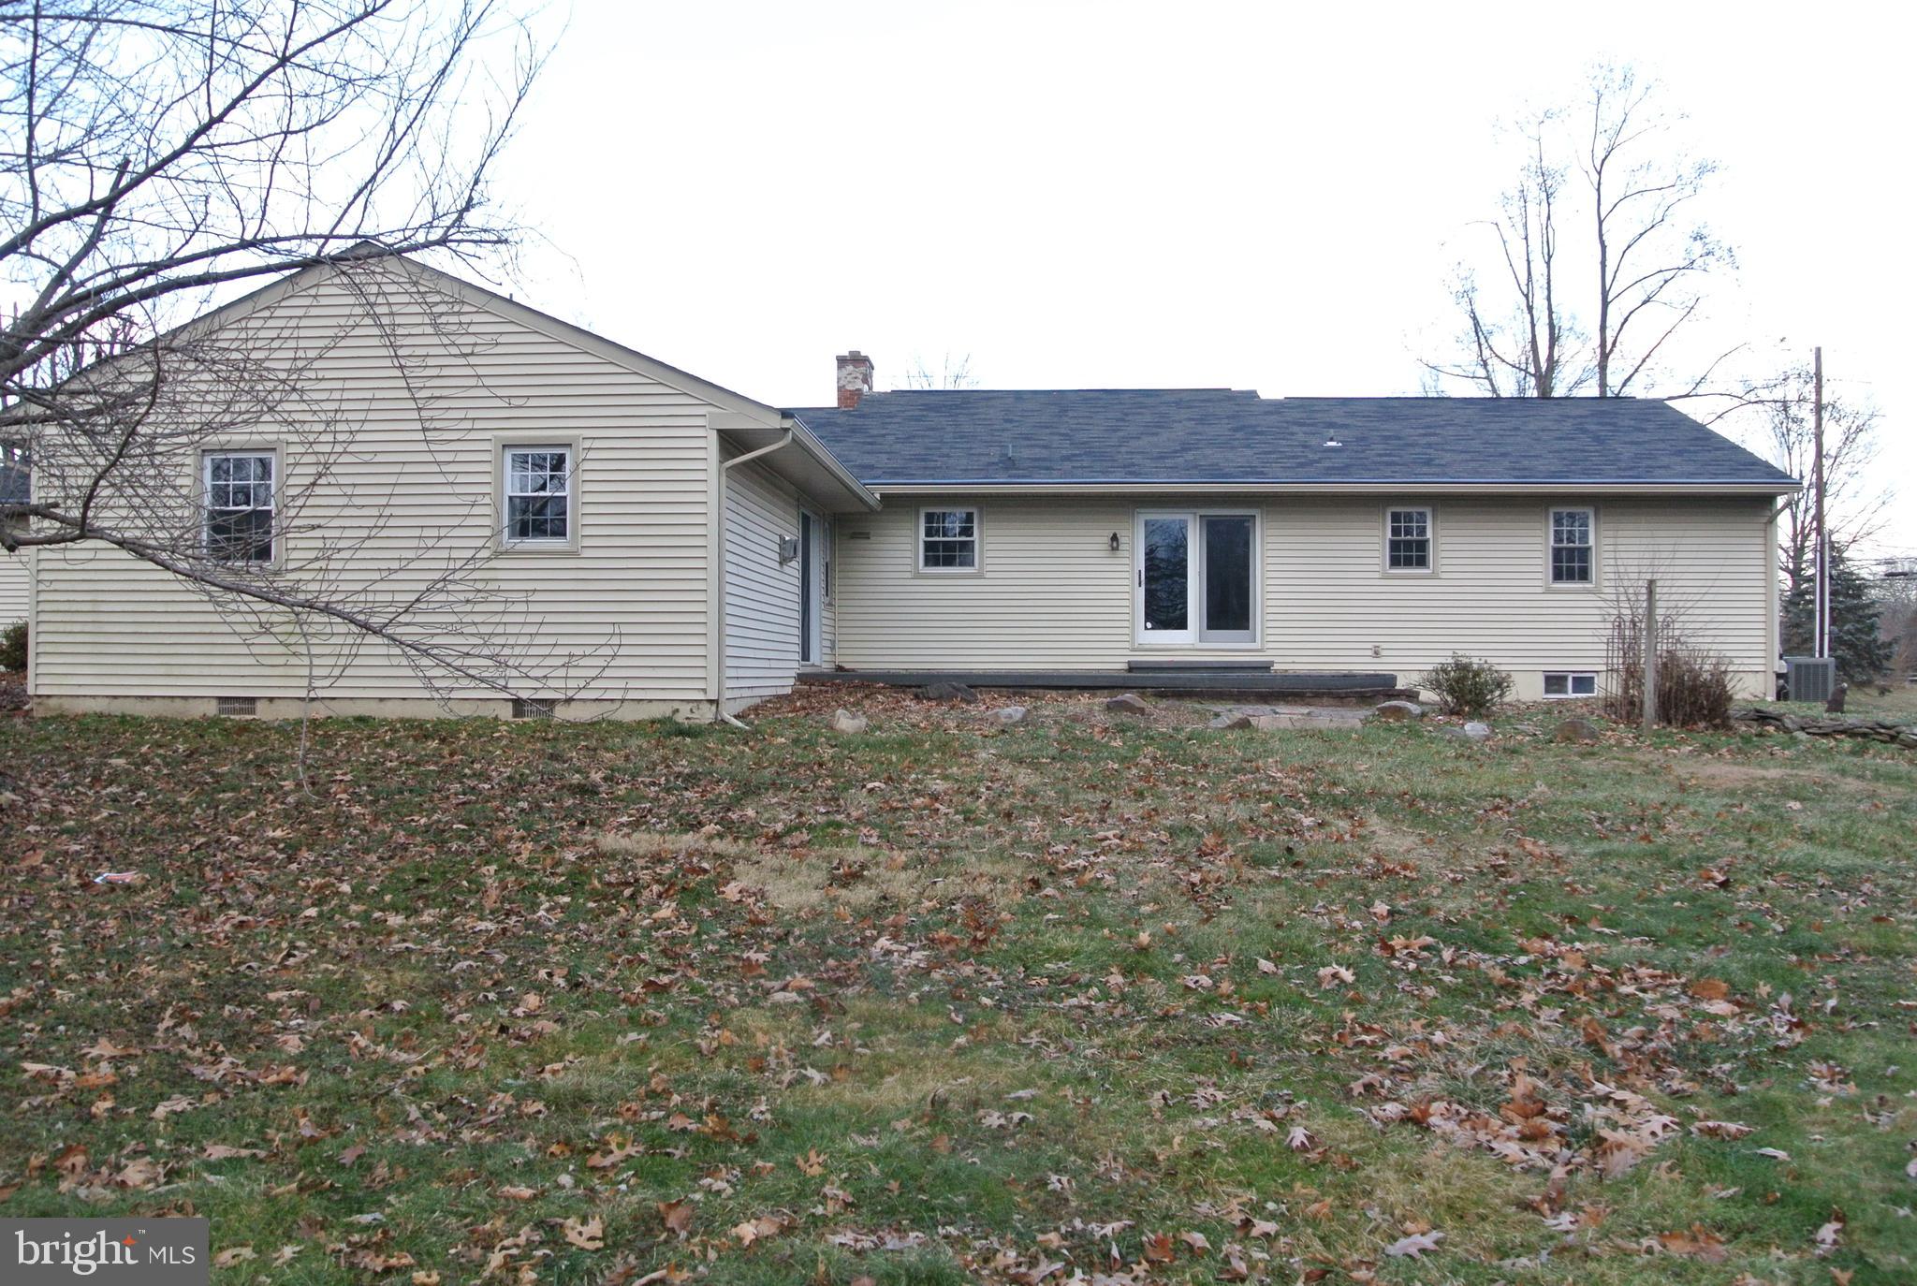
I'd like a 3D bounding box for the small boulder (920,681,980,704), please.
[{"bbox_3d":[-0.090,0.560,16.800,0.670,0.260,0.450,0,-1,3],"label":"small boulder"}]

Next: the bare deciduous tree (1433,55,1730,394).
[{"bbox_3d":[16.650,-7.100,40.000,8.400,16.800,8.000,0,-1,3],"label":"bare deciduous tree"}]

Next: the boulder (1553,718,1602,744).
[{"bbox_3d":[6.120,0.870,14.800,0.450,0.260,0.370,0,-1,3],"label":"boulder"}]

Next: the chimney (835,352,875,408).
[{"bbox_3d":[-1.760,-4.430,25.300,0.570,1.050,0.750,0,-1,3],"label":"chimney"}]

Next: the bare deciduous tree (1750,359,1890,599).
[{"bbox_3d":[26.000,-3.500,45.000,4.400,9.800,4.300,0,-1,3],"label":"bare deciduous tree"}]

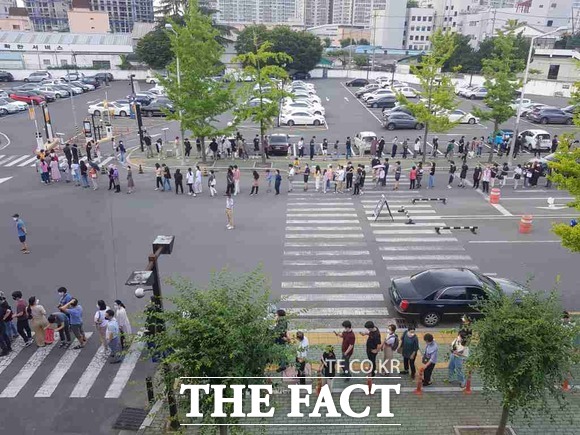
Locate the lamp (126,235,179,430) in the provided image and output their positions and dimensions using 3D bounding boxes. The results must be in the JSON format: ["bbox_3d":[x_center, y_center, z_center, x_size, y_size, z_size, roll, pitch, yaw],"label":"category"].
[{"bbox_3d":[-2.735,2.781,9.393,0.750,4.500,2.050,0,22,0],"label":"lamp"}]

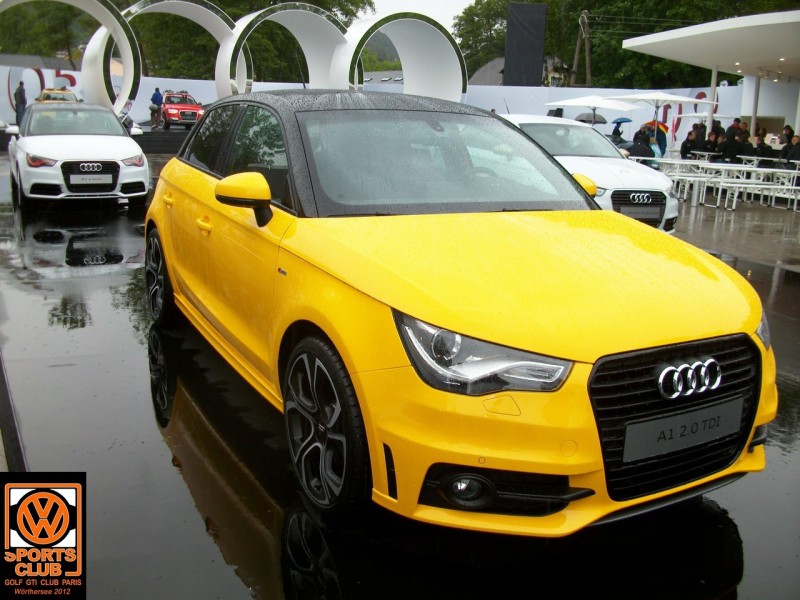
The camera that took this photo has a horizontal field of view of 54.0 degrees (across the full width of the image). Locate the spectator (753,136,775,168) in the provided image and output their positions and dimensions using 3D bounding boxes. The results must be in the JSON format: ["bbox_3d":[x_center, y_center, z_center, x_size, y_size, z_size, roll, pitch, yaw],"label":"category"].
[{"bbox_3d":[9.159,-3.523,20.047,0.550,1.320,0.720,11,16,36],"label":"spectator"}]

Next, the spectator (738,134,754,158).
[{"bbox_3d":[9.018,-3.663,20.647,0.550,1.320,0.720,11,16,36],"label":"spectator"}]

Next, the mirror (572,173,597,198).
[{"bbox_3d":[0.901,-0.528,3.880,0.210,0.180,0.150,-5,16,-29],"label":"mirror"}]

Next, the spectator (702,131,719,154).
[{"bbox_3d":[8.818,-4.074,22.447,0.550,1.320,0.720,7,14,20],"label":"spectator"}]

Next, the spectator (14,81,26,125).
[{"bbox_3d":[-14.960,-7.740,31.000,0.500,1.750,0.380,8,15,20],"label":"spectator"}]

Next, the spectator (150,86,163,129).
[{"bbox_3d":[-10.597,-8.357,34.235,0.520,1.780,0.360,1,13,-6],"label":"spectator"}]

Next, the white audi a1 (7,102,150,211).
[{"bbox_3d":[-4.985,-2.306,12.051,1.800,1.420,3.950,-5,14,-27],"label":"white audi a1"}]

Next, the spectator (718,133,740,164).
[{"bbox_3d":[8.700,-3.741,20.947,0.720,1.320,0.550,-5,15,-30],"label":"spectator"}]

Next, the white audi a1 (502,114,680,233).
[{"bbox_3d":[1.869,-1.664,10.200,1.800,1.420,3.950,-3,14,-22],"label":"white audi a1"}]

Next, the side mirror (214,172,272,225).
[{"bbox_3d":[-0.607,-0.390,3.050,0.210,0.180,0.150,-5,16,-29],"label":"side mirror"}]

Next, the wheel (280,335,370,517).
[{"bbox_3d":[-0.183,0.411,2.598,0.220,0.610,0.610,-5,16,-29],"label":"wheel"}]

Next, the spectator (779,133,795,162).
[{"bbox_3d":[10.382,-3.755,21.000,0.500,1.450,0.450,9,15,24],"label":"spectator"}]

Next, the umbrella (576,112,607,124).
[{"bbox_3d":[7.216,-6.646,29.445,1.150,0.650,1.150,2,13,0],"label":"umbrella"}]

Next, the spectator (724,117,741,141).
[{"bbox_3d":[9.295,-4.211,22.098,0.520,1.770,0.360,-2,13,-17],"label":"spectator"}]

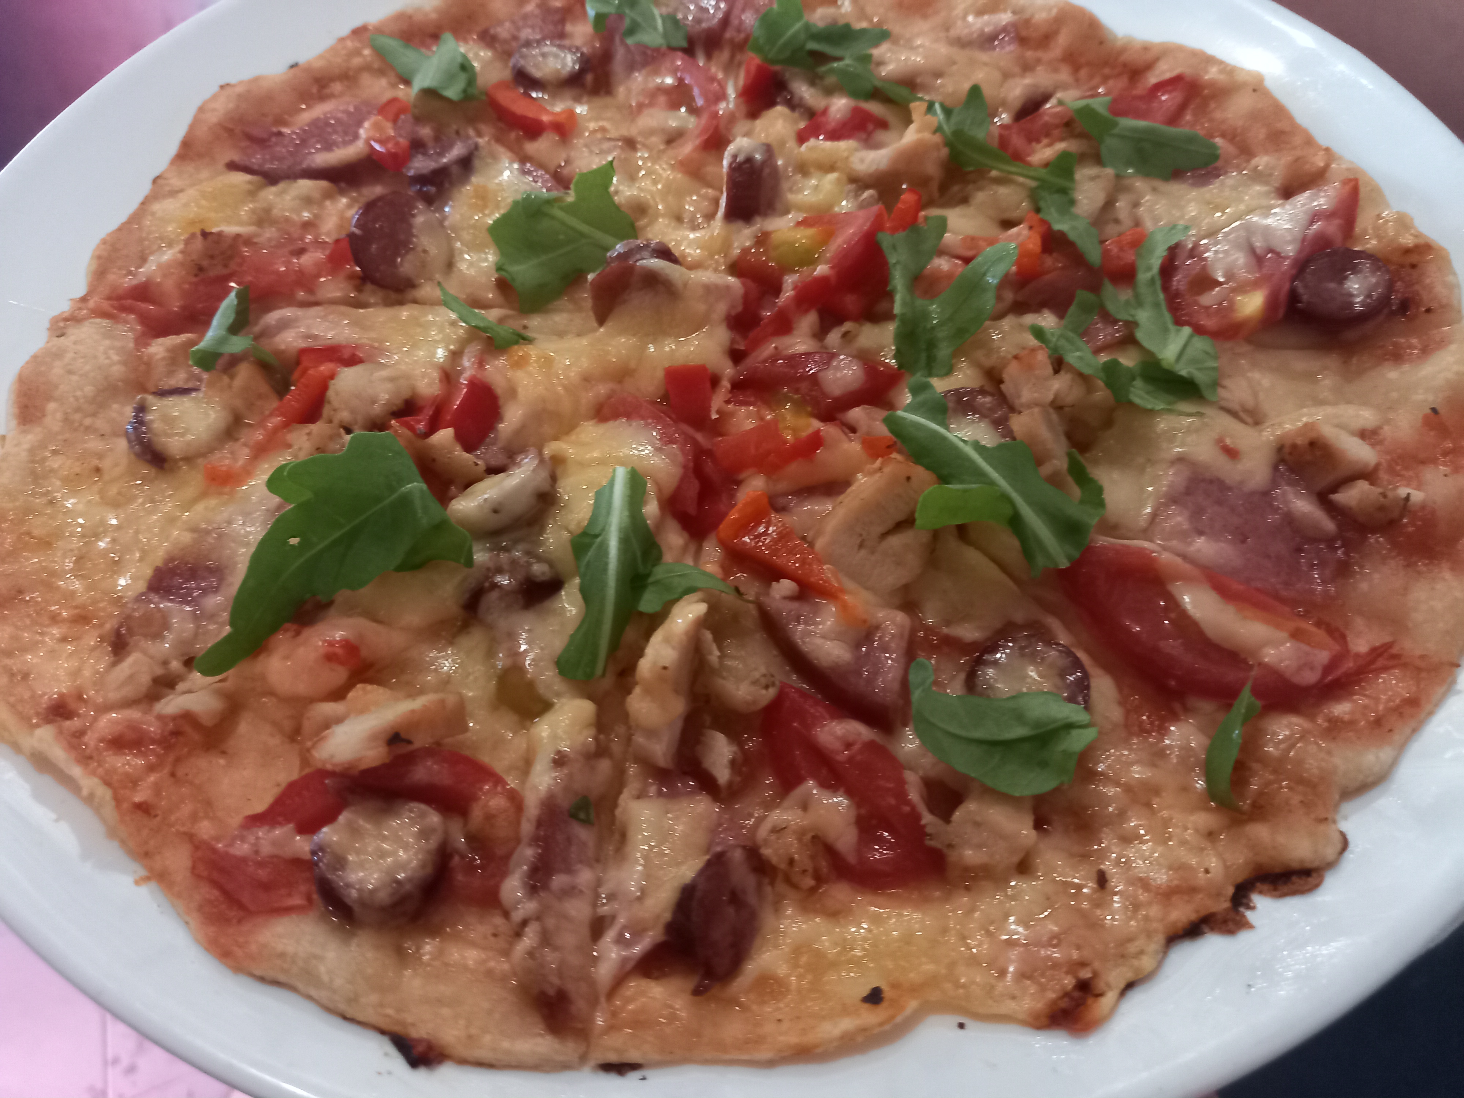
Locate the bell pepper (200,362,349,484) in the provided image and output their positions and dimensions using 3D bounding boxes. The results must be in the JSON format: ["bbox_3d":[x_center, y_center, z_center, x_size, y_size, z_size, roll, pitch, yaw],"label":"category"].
[{"bbox_3d":[-0.087,-0.024,0.201,0.007,0.008,0.026,30,62,20],"label":"bell pepper"}]

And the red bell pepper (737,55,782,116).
[{"bbox_3d":[0.007,-0.114,0.259,0.010,0.010,0.012,0,56,1],"label":"red bell pepper"}]

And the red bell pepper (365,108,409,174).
[{"bbox_3d":[-0.080,-0.095,0.246,0.009,0.007,0.015,-12,57,-7],"label":"red bell pepper"}]

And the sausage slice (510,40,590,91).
[{"bbox_3d":[-0.044,-0.118,0.258,0.018,0.005,0.018,-1,56,1],"label":"sausage slice"}]

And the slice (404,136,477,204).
[{"bbox_3d":[-0.067,-0.087,0.244,0.016,0.009,0.016,1,56,2],"label":"slice"}]

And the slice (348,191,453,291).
[{"bbox_3d":[-0.069,-0.064,0.220,0.020,0.007,0.020,-2,96,-8],"label":"slice"}]

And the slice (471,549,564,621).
[{"bbox_3d":[-0.037,0.006,0.181,0.017,0.007,0.017,0,56,1],"label":"slice"}]

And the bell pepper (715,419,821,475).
[{"bbox_3d":[0.007,-0.018,0.189,0.019,0.004,0.007,-16,57,-9],"label":"bell pepper"}]

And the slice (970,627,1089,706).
[{"bbox_3d":[0.045,0.022,0.163,0.018,0.006,0.018,-1,56,1],"label":"slice"}]

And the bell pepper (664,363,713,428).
[{"bbox_3d":[-0.008,-0.028,0.194,0.008,0.013,0.004,-5,21,3],"label":"bell pepper"}]

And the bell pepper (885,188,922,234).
[{"bbox_3d":[0.036,-0.070,0.222,0.005,0.012,0.005,25,19,-9],"label":"bell pepper"}]

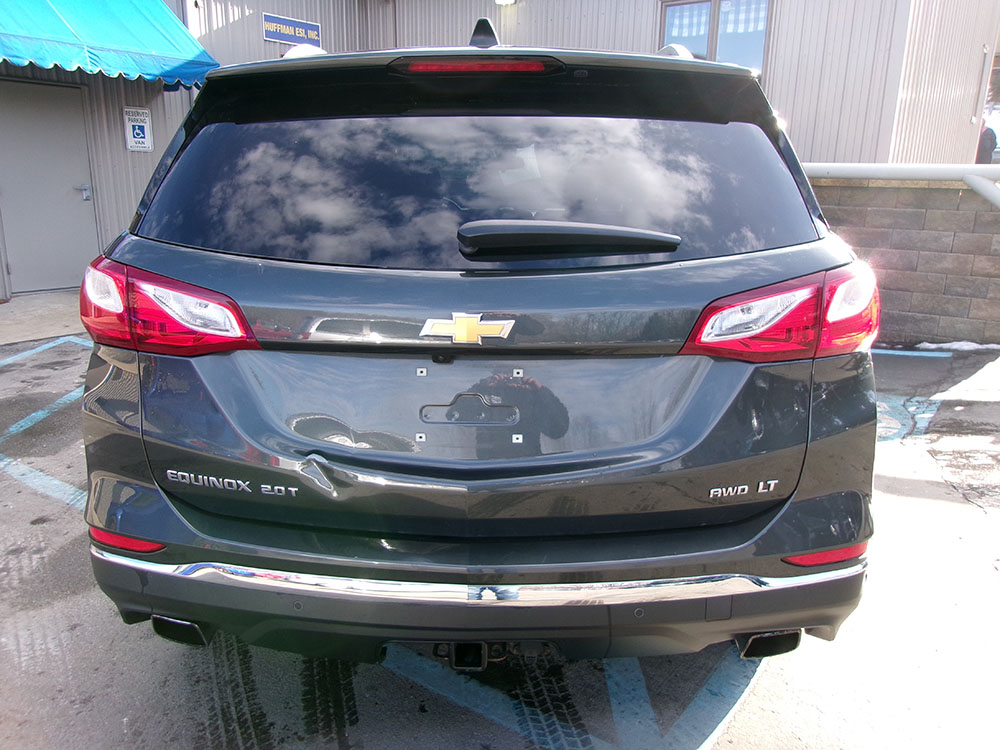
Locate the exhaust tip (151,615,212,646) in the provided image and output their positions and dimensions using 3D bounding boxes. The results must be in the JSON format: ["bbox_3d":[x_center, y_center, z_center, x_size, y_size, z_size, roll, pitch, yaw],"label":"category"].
[{"bbox_3d":[-0.655,0.508,1.637,0.125,0.065,0.130,1,15,1],"label":"exhaust tip"}]

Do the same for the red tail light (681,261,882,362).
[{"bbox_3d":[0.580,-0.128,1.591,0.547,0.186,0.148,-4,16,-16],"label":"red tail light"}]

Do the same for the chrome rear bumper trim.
[{"bbox_3d":[-0.057,0.376,1.546,1.650,0.069,0.275,1,15,1],"label":"chrome rear bumper trim"}]

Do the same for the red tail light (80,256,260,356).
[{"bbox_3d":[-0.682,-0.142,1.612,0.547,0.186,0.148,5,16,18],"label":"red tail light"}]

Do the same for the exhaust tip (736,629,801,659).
[{"bbox_3d":[0.540,0.520,1.618,0.125,0.065,0.130,1,15,1],"label":"exhaust tip"}]

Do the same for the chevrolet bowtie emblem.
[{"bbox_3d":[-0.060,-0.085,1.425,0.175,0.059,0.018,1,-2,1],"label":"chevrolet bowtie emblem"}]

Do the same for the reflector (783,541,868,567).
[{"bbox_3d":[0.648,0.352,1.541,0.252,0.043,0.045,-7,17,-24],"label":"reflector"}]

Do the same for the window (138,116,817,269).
[{"bbox_3d":[-0.048,-0.378,1.602,1.428,0.428,0.116,1,-23,1],"label":"window"}]

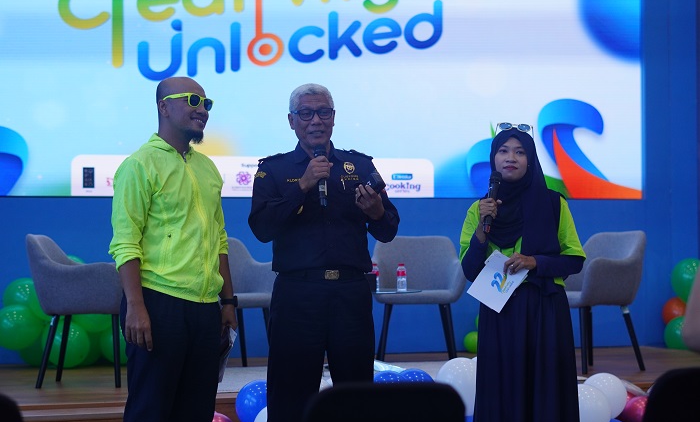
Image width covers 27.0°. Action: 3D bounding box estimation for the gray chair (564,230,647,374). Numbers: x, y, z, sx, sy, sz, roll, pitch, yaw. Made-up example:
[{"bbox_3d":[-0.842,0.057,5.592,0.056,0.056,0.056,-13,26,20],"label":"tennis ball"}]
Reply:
[{"bbox_3d":[1.435,0.540,8.710,0.560,0.820,0.600,1,-2,-32],"label":"gray chair"}]

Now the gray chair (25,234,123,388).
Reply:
[{"bbox_3d":[-1.455,0.538,7.970,0.560,0.820,0.600,0,-1,2],"label":"gray chair"}]

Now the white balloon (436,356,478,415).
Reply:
[{"bbox_3d":[0.559,0.861,7.150,0.275,0.290,0.275,0,-1,0],"label":"white balloon"}]

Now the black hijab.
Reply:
[{"bbox_3d":[0.700,-0.002,5.850,0.330,0.650,0.300,0,-1,10],"label":"black hijab"}]

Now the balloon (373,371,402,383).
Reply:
[{"bbox_3d":[0.197,0.905,7.250,0.210,0.220,0.210,0,-1,0],"label":"balloon"}]

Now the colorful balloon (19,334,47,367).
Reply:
[{"bbox_3d":[-1.946,0.850,9.200,0.280,0.285,0.280,0,-1,0],"label":"colorful balloon"}]

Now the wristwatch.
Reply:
[{"bbox_3d":[-0.439,0.331,5.320,0.063,0.040,0.065,0,-1,2],"label":"wristwatch"}]

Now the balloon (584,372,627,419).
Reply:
[{"bbox_3d":[1.371,0.996,7.850,0.245,0.250,0.245,0,-1,0],"label":"balloon"}]

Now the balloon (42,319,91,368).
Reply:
[{"bbox_3d":[-1.741,0.814,8.950,0.290,0.295,0.290,0,-1,0],"label":"balloon"}]

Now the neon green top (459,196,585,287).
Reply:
[{"bbox_3d":[0.630,0.115,5.400,0.470,0.360,0.280,-1,-1,14],"label":"neon green top"}]

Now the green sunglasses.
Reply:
[{"bbox_3d":[-0.604,-0.405,5.420,0.150,0.050,0.145,-8,-13,36],"label":"green sunglasses"}]

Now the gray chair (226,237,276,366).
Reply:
[{"bbox_3d":[-0.731,0.549,8.700,0.600,0.820,0.590,0,-1,-25],"label":"gray chair"}]

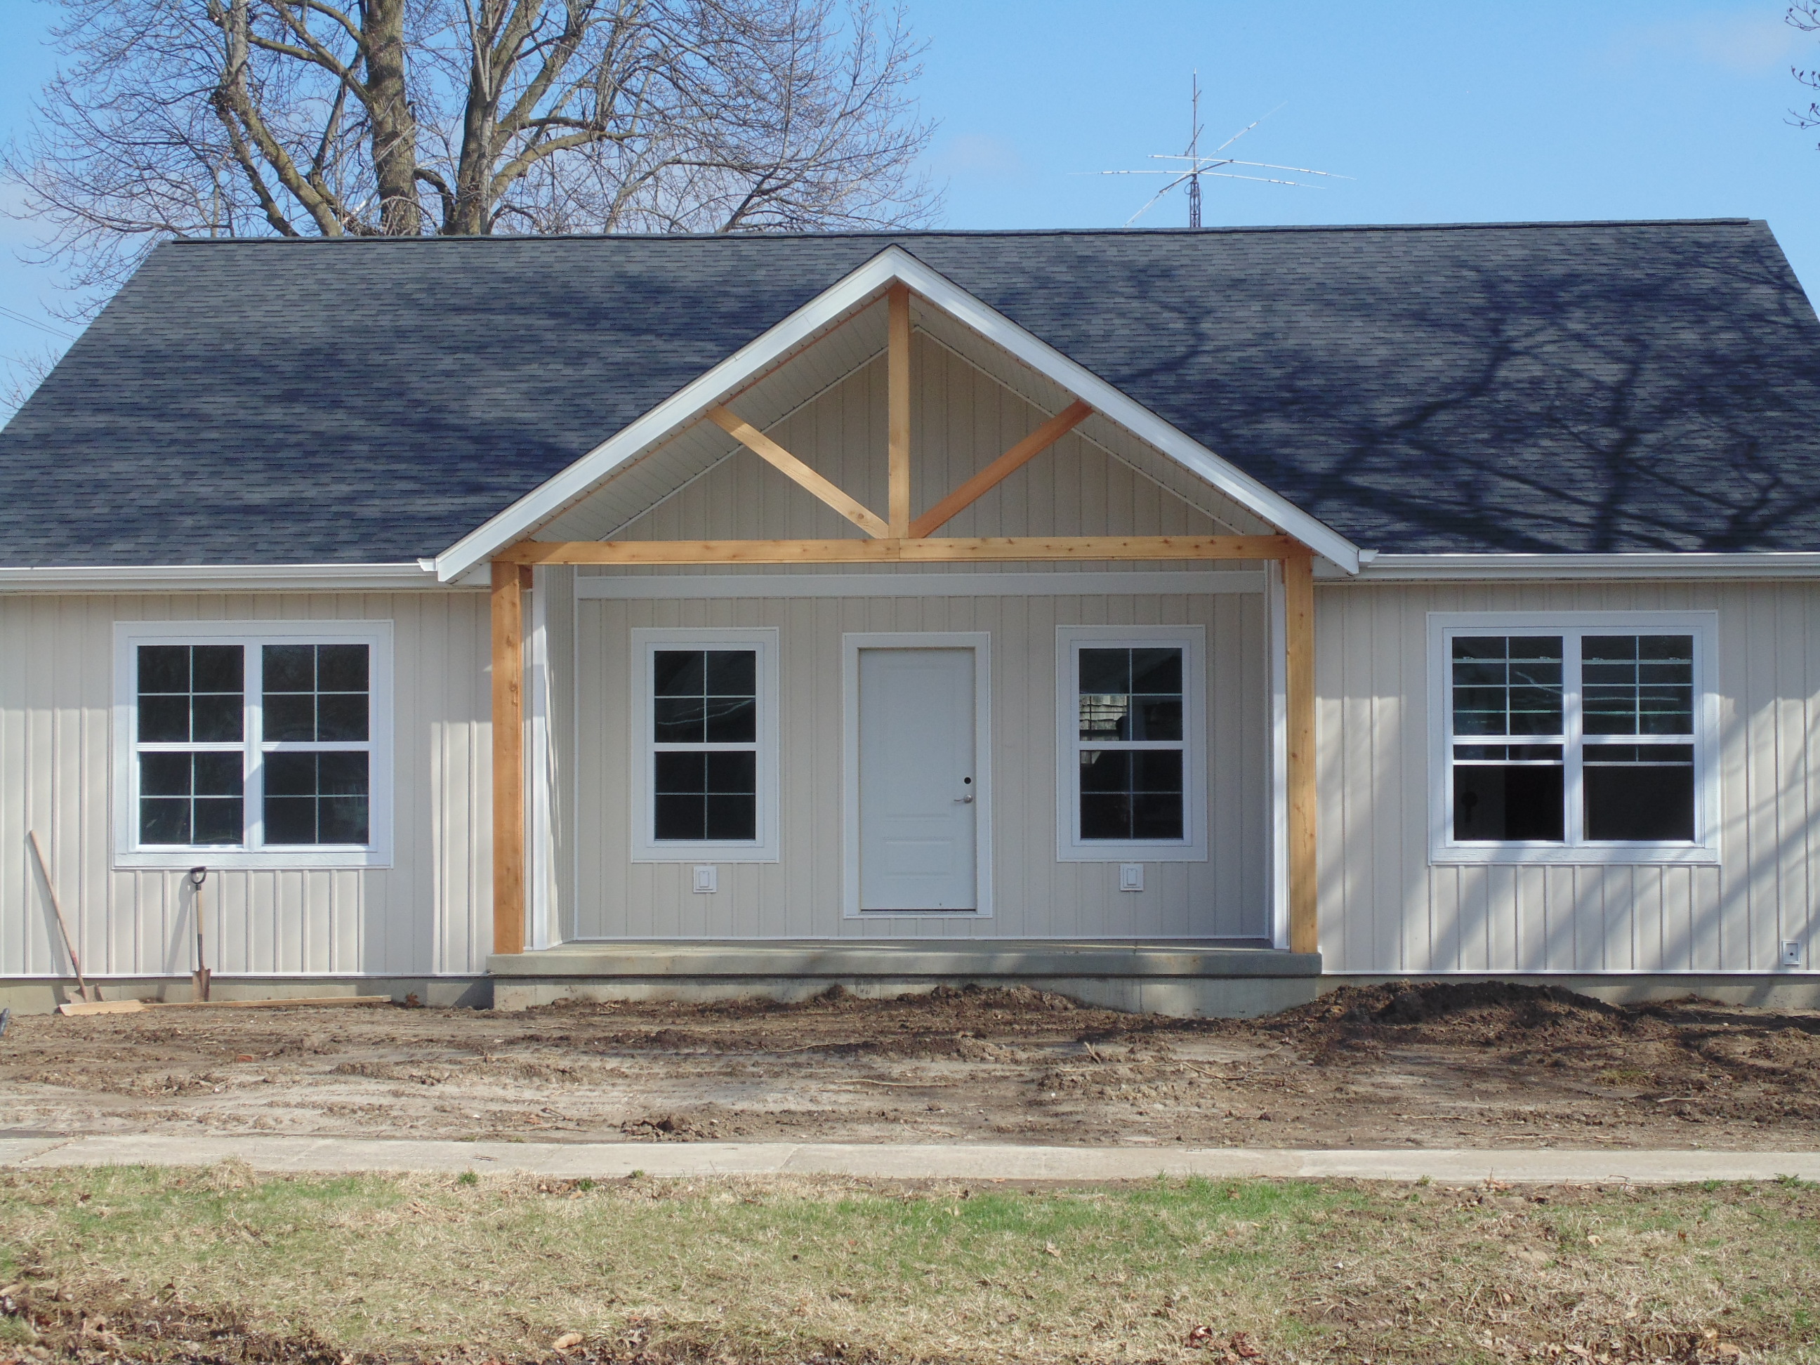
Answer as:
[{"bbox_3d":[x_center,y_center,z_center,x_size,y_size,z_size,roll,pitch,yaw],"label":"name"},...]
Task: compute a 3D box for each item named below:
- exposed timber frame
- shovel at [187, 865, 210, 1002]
[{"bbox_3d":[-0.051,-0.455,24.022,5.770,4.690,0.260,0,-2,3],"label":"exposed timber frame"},{"bbox_3d":[-5.111,1.814,24.613,0.155,0.988,0.110,-4,-10,3],"label":"shovel"}]

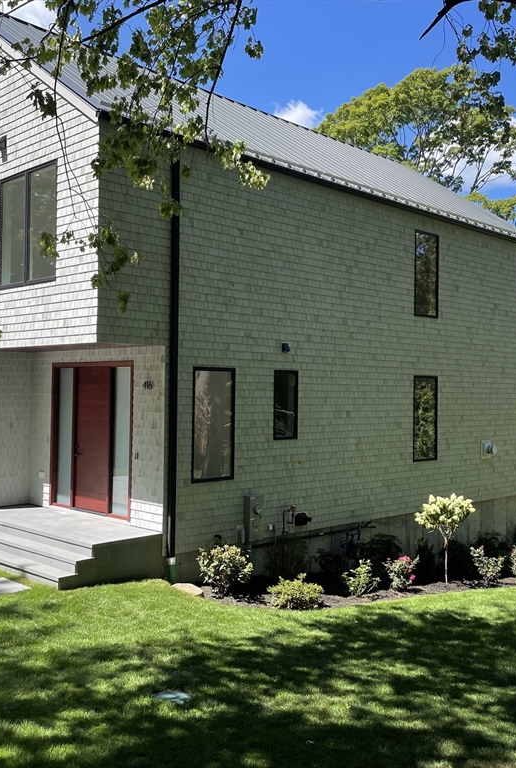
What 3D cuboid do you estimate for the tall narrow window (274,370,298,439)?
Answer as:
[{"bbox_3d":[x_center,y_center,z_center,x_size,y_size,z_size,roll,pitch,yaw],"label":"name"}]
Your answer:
[{"bbox_3d":[0.498,0.375,13.506,0.605,1.210,0.100,1,-1,-45],"label":"tall narrow window"}]

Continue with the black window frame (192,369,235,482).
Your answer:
[{"bbox_3d":[-0.698,0.652,12.324,0.915,1.825,0.100,1,-1,-45],"label":"black window frame"}]

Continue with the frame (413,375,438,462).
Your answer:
[{"bbox_3d":[3.632,0.751,16.611,0.915,1.825,0.100,1,-1,-45],"label":"frame"}]

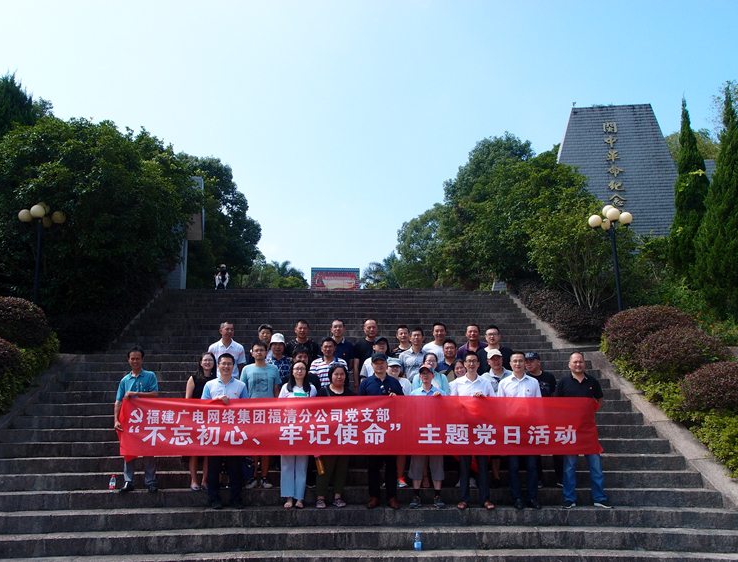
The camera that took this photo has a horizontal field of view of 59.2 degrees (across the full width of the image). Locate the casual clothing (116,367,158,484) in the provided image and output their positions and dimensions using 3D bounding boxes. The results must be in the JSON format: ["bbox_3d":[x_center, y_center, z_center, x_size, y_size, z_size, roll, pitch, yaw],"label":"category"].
[{"bbox_3d":[-2.740,1.719,7.690,0.510,1.359,0.340,1,-12,-9],"label":"casual clothing"}]

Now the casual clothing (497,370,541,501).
[{"bbox_3d":[1.713,1.762,7.397,0.500,1.433,0.300,-2,-12,6],"label":"casual clothing"}]

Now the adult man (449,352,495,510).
[{"bbox_3d":[1.160,1.665,7.352,0.520,1.709,0.360,-2,-12,4],"label":"adult man"}]

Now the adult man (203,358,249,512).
[{"bbox_3d":[-1.598,1.647,7.235,0.510,1.703,0.360,1,-13,-5],"label":"adult man"}]

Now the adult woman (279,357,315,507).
[{"bbox_3d":[-0.808,1.721,7.346,0.460,1.649,0.340,0,-12,-3],"label":"adult woman"}]

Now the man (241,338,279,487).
[{"bbox_3d":[-1.268,1.553,7.595,0.480,1.711,0.320,1,-13,-5],"label":"man"}]

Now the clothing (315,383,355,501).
[{"bbox_3d":[-0.384,1.786,7.234,0.470,1.210,0.320,1,-13,-3],"label":"clothing"}]

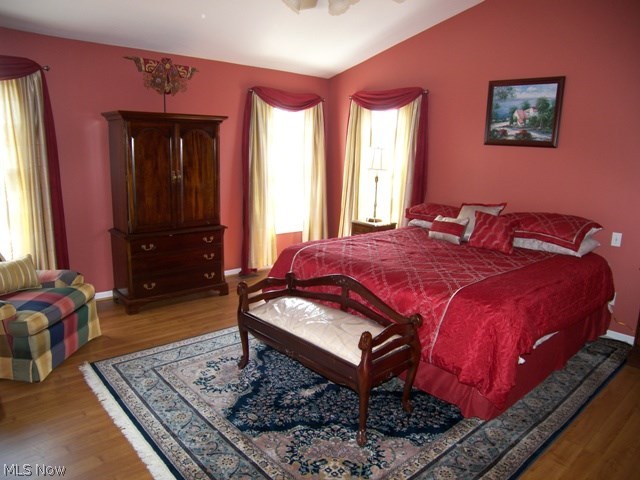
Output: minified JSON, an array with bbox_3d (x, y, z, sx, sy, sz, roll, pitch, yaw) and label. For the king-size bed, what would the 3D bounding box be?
[{"bbox_3d":[1.080,0.311,4.043,2.070,1.010,2.140,-10,17,-42],"label":"king-size bed"}]

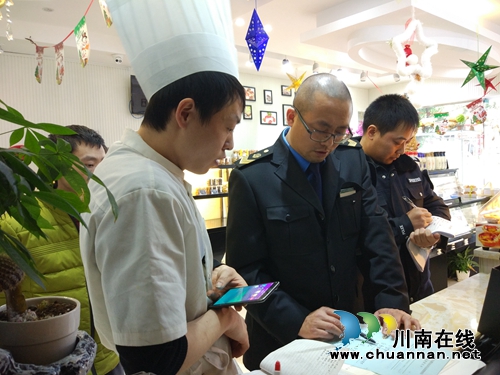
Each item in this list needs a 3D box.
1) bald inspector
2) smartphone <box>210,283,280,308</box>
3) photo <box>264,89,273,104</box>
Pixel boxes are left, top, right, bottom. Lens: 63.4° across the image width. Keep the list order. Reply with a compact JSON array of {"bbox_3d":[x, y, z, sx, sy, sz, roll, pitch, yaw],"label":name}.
[{"bbox_3d":[0.211,0.505,1.236,0.550,1.660,0.530,-4,5,-25],"label":"bald inspector"},{"bbox_3d":[-0.011,0.230,0.860,0.151,0.008,0.076,-19,6,35],"label":"smartphone"},{"bbox_3d":[0.261,-1.271,5.700,0.153,0.197,0.020,-5,5,-37],"label":"photo"}]

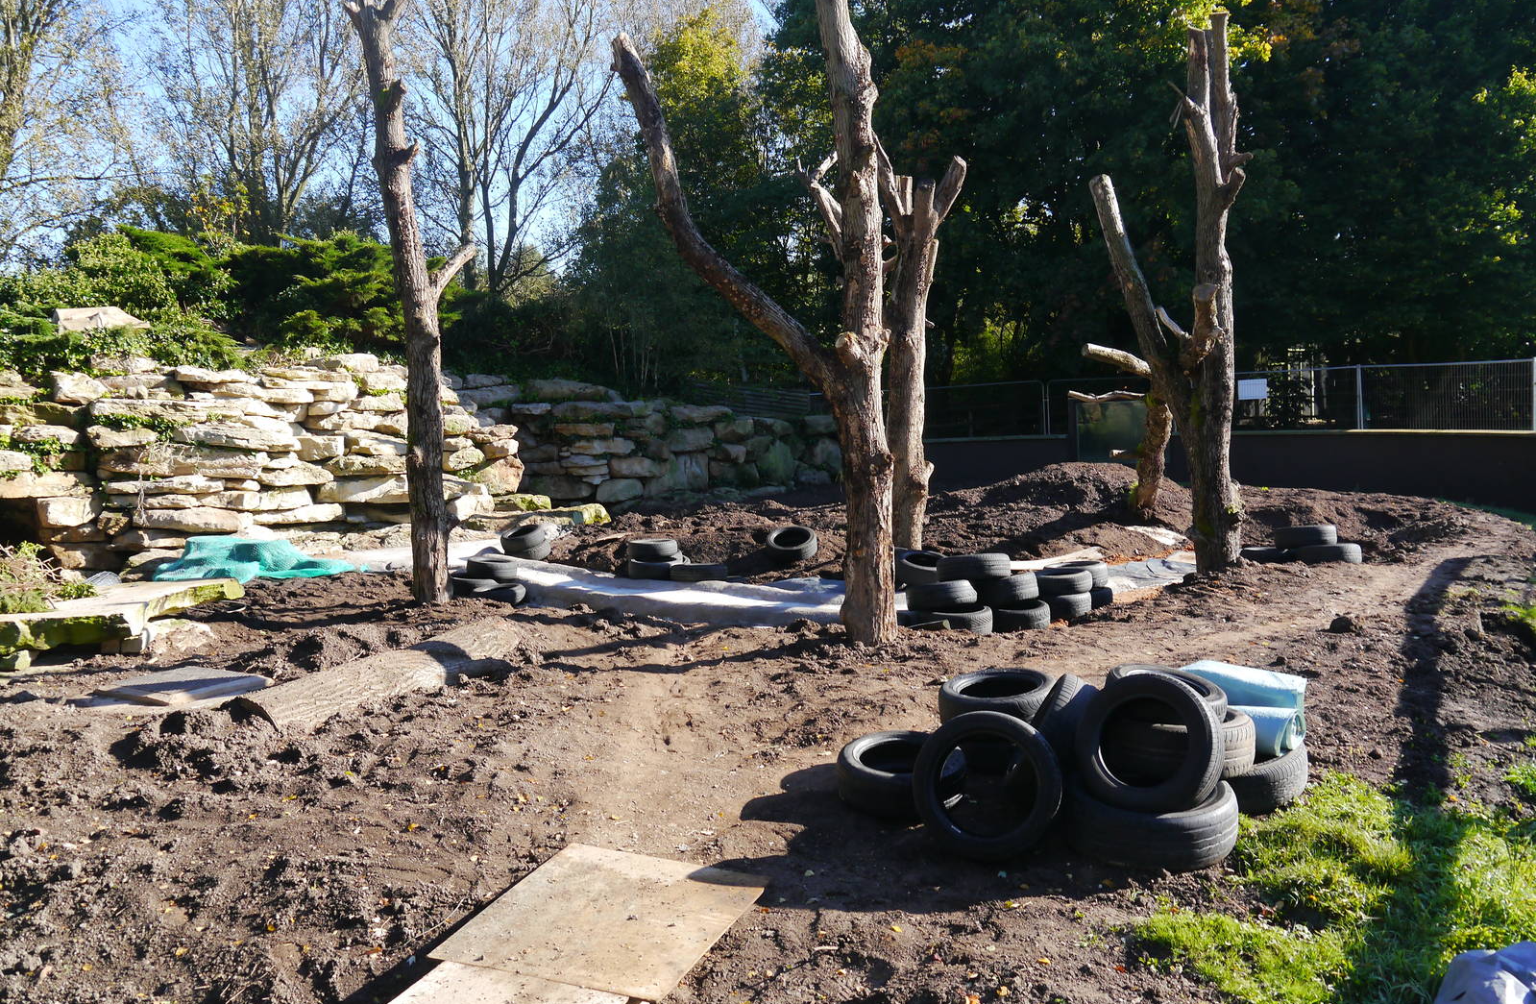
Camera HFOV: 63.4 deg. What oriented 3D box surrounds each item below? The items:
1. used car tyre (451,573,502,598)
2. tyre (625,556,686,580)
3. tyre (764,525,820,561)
[{"bbox_3d":[-3.549,1.036,15.100,0.630,0.200,0.630,4,5,0],"label":"used car tyre"},{"bbox_3d":[-1.259,0.729,13.800,0.630,0.190,0.630,-1,5,0],"label":"tyre"},{"bbox_3d":[0.280,0.483,14.500,0.610,0.190,0.610,-13,31,8],"label":"tyre"}]

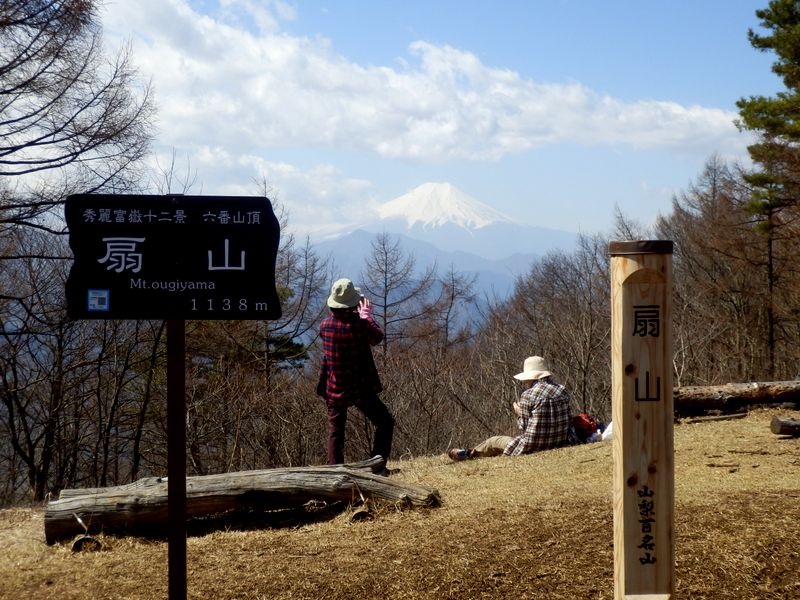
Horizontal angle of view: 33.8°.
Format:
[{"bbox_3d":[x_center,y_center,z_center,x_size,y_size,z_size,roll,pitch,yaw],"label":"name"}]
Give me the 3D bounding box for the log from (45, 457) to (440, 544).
[{"bbox_3d":[-1.130,1.453,9.450,2.800,0.470,0.600,-4,1,2],"label":"log"}]

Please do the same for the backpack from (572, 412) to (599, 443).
[{"bbox_3d":[1.593,1.097,11.250,0.310,0.310,0.260,-1,2,-14],"label":"backpack"}]

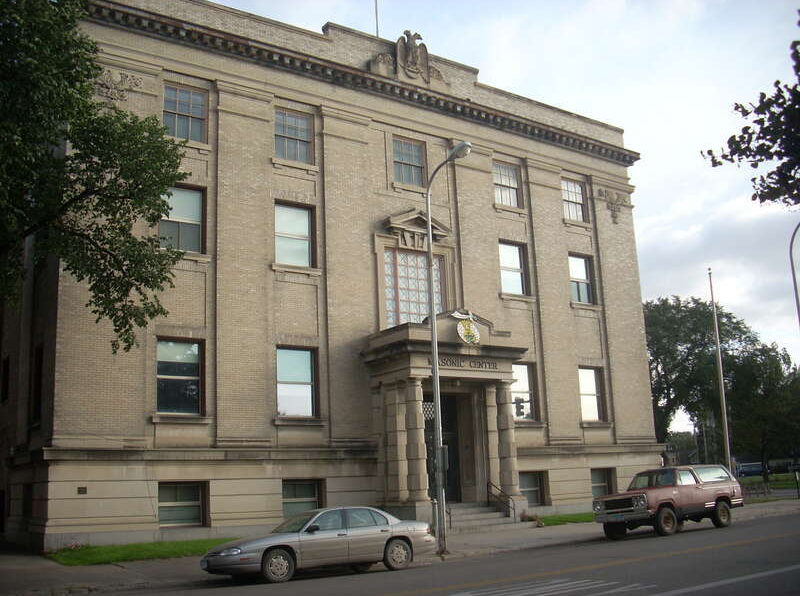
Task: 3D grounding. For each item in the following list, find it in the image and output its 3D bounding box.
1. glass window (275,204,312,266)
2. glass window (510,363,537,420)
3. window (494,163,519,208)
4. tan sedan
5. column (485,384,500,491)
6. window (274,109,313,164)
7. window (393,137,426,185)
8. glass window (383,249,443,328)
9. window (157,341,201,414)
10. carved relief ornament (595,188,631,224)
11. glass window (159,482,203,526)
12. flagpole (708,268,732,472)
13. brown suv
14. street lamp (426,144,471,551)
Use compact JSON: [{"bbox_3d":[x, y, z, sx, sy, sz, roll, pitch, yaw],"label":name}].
[{"bbox_3d":[-3.649,-2.129,29.354,1.520,2.180,0.200,7,-15,-35],"label":"glass window"},{"bbox_3d":[4.808,3.734,34.003,1.540,2.320,0.200,7,-15,-35],"label":"glass window"},{"bbox_3d":[4.426,-4.695,35.768,1.470,1.875,0.180,6,-15,-35],"label":"window"},{"bbox_3d":[-1.621,5.082,18.028,5.100,1.400,1.840,6,-15,-33],"label":"tan sedan"},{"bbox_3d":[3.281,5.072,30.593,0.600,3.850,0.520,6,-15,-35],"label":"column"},{"bbox_3d":[-3.763,-5.632,30.099,1.470,1.875,0.180,6,-15,-35],"label":"window"},{"bbox_3d":[0.271,-5.229,33.176,1.622,1.850,0.200,7,-16,-35],"label":"window"},{"bbox_3d":[0.489,-0.091,32.000,2.852,3.203,0.200,7,-16,-35],"label":"glass window"},{"bbox_3d":[-6.686,2.419,25.982,1.470,2.321,0.180,6,-15,-35],"label":"window"},{"bbox_3d":[9.854,-4.121,39.183,2.170,1.623,0.150,7,-16,-35],"label":"carved relief ornament"},{"bbox_3d":[-6.545,6.118,25.286,1.568,1.312,0.200,7,-16,-35],"label":"glass window"},{"bbox_3d":[14.257,3.706,38.028,0.160,10.300,0.160,7,-15,-35],"label":"flagpole"},{"bbox_3d":[7.951,5.934,25.143,4.700,1.850,2.000,7,-16,-36],"label":"brown suv"},{"bbox_3d":[1.345,1.115,20.567,0.350,9.750,2.200,7,-15,-35],"label":"street lamp"}]

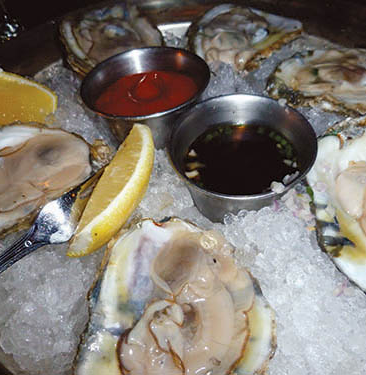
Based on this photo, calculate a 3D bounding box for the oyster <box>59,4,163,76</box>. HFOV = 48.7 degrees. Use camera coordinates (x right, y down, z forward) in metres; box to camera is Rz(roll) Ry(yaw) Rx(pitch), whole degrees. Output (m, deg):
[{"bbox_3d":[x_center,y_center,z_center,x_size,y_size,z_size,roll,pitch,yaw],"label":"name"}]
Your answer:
[{"bbox_3d":[-0.043,-0.092,0.261,0.070,0.030,0.072,2,52,8],"label":"oyster"}]

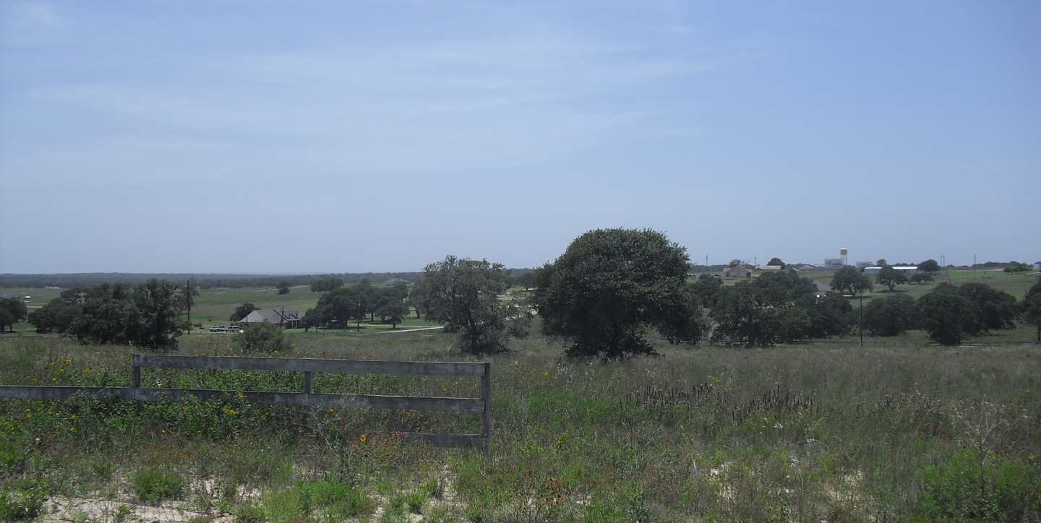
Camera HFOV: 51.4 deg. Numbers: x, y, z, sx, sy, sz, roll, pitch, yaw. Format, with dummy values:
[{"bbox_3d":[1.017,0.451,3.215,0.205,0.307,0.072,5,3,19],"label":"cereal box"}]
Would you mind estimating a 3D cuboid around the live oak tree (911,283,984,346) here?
[{"bbox_3d":[67.040,8.360,170.000,11.110,9.960,10.550,0,0,0],"label":"live oak tree"}]

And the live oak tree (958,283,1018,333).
[{"bbox_3d":[86.010,8.410,200.000,12.020,9.160,11.420,0,0,0],"label":"live oak tree"}]

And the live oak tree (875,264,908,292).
[{"bbox_3d":[113.160,5.080,330.000,9.920,8.430,9.920,0,0,0],"label":"live oak tree"}]

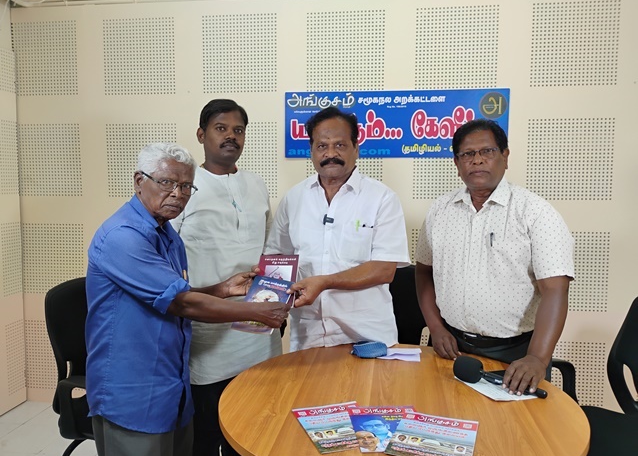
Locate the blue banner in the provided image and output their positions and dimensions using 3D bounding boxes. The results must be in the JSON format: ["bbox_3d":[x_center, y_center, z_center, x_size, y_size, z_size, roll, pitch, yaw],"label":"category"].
[{"bbox_3d":[0.414,-0.569,2.836,1.217,0.368,0.020,1,4,7],"label":"blue banner"}]

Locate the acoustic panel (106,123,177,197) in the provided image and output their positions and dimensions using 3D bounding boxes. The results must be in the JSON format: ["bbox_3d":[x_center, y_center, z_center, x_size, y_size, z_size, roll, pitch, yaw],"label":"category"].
[{"bbox_3d":[-1.044,-0.399,3.041,0.435,0.435,0.025,1,4,7],"label":"acoustic panel"}]

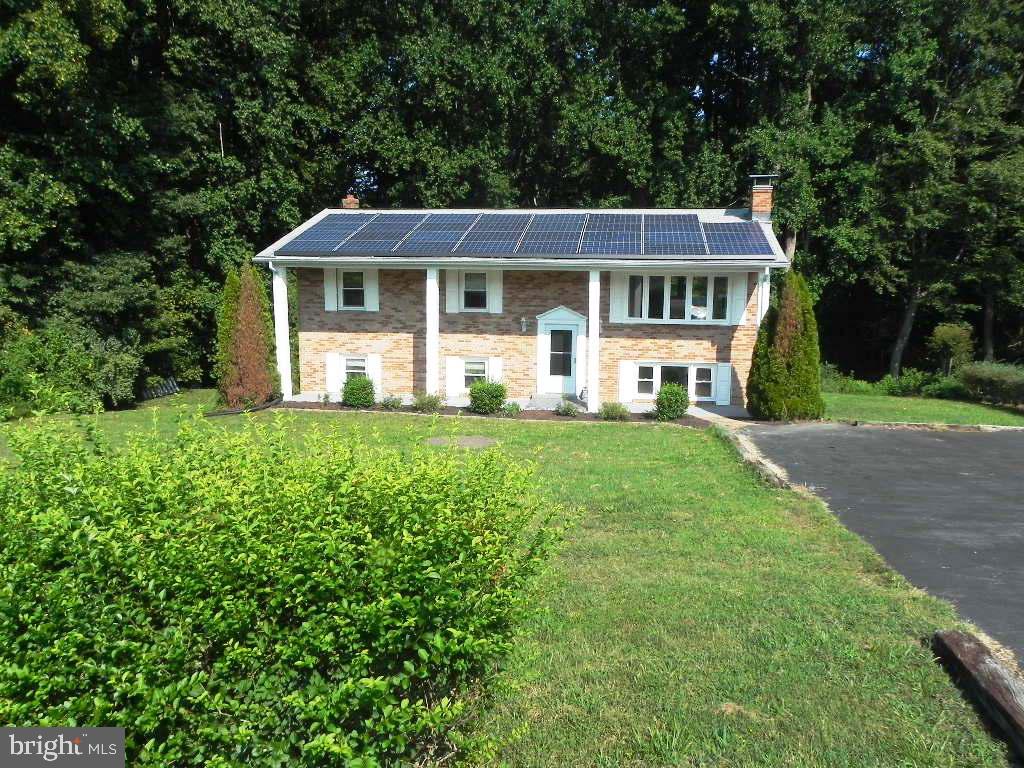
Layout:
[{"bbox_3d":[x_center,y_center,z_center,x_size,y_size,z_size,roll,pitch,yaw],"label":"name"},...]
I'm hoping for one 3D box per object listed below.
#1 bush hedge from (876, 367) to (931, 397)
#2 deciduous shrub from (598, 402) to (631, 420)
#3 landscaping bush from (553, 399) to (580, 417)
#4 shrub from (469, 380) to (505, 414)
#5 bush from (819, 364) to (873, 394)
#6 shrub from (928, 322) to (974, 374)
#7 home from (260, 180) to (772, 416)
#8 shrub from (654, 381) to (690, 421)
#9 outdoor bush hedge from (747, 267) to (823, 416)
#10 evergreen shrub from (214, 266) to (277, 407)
[{"bbox_3d":[12.695,-0.115,24.933,1.768,0.910,1.326,2,9,9],"label":"bush hedge"},{"bbox_3d":[2.700,0.699,20.256,0.851,0.429,0.765,2,9,9],"label":"deciduous shrub"},{"bbox_3d":[1.490,0.609,20.648,0.705,0.446,0.663,2,9,9],"label":"landscaping bush"},{"bbox_3d":[-0.662,0.334,20.800,1.038,0.866,0.969,1,9,0],"label":"shrub"},{"bbox_3d":[11.036,-0.214,25.292,1.794,0.991,1.326,2,9,9],"label":"bush"},{"bbox_3d":[15.454,-1.189,27.039,1.634,1.940,1.530,2,9,9],"label":"shrub"},{"bbox_3d":[0.705,-3.343,25.868,14.647,6.732,10.424,2,9,9],"label":"home"},{"bbox_3d":[4.166,0.428,20.081,0.897,0.943,0.918,2,9,9],"label":"shrub"},{"bbox_3d":[7.362,-1.070,20.696,2.120,3.923,1.887,2,9,9],"label":"outdoor bush hedge"},{"bbox_3d":[-7.663,-1.443,22.405,1.913,4.030,1.734,2,9,9],"label":"evergreen shrub"}]

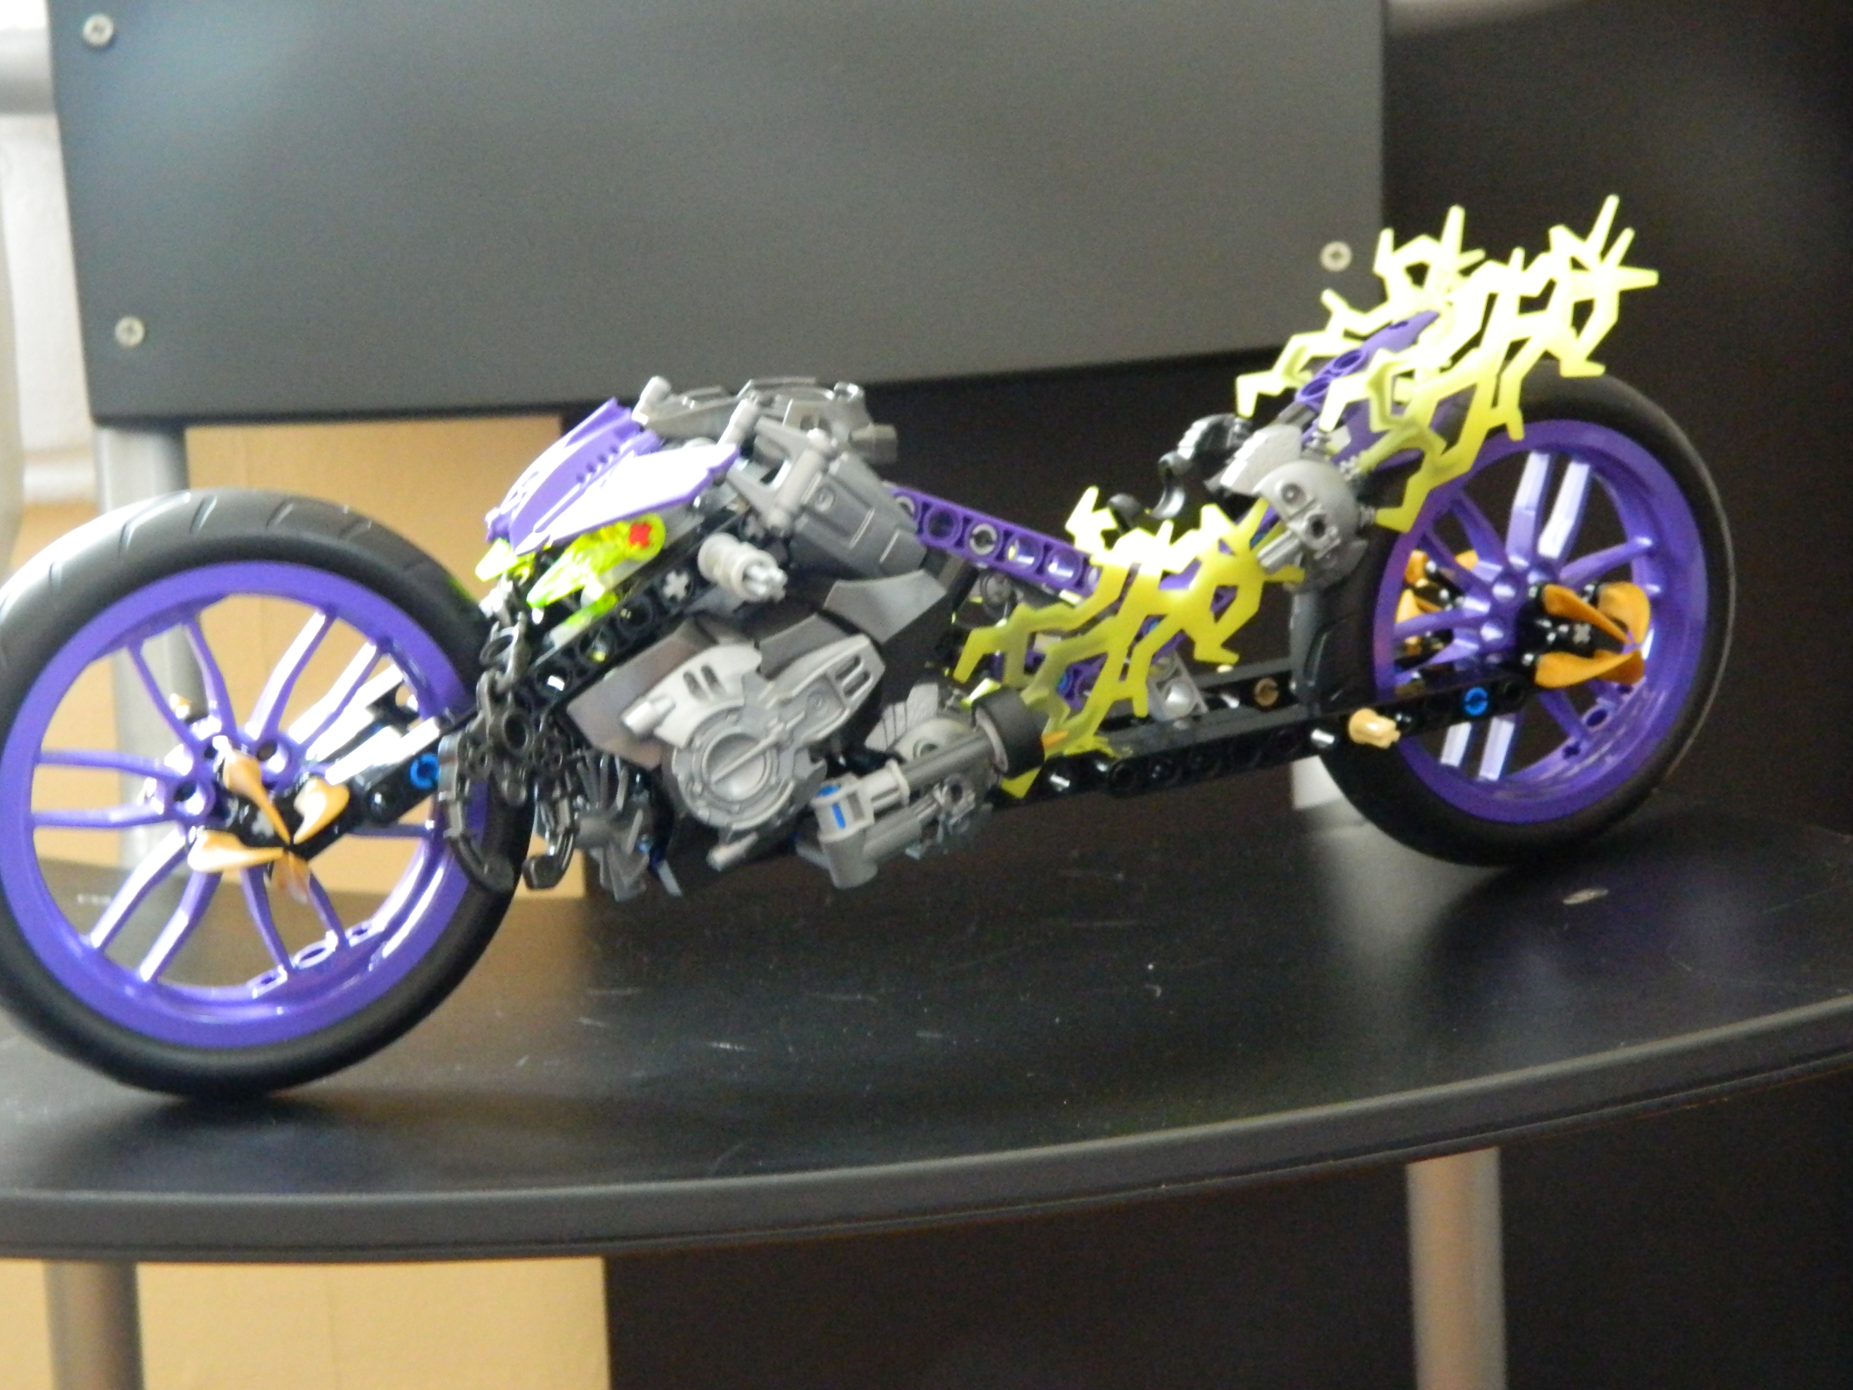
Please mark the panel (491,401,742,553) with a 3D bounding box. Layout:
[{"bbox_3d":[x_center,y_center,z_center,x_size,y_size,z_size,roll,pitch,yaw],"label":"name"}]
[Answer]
[{"bbox_3d":[-0.054,-0.035,0.479,0.038,0.016,0.052,-28,21,-18],"label":"panel"}]

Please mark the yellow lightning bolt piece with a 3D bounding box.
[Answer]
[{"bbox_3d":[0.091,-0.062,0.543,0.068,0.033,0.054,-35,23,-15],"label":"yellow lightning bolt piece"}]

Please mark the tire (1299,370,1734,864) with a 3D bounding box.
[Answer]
[{"bbox_3d":[0.109,-0.015,0.564,0.094,0.094,0.020,-8,14,-24],"label":"tire"}]

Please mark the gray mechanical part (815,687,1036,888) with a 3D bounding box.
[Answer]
[{"bbox_3d":[0.001,0.015,0.485,0.042,0.022,0.017,-26,21,-19],"label":"gray mechanical part"}]

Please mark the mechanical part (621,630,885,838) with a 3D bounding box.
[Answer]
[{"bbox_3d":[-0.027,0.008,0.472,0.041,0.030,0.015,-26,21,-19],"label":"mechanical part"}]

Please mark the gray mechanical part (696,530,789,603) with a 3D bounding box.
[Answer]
[{"bbox_3d":[-0.028,-0.019,0.462,0.008,0.008,0.019,-8,14,-24],"label":"gray mechanical part"}]

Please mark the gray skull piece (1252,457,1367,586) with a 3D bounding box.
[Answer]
[{"bbox_3d":[0.065,-0.029,0.512,0.021,0.022,0.018,-8,14,-24],"label":"gray skull piece"}]

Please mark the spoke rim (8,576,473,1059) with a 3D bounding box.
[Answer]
[{"bbox_3d":[-0.105,0.015,0.465,0.075,0.075,0.018,-8,14,-24],"label":"spoke rim"}]

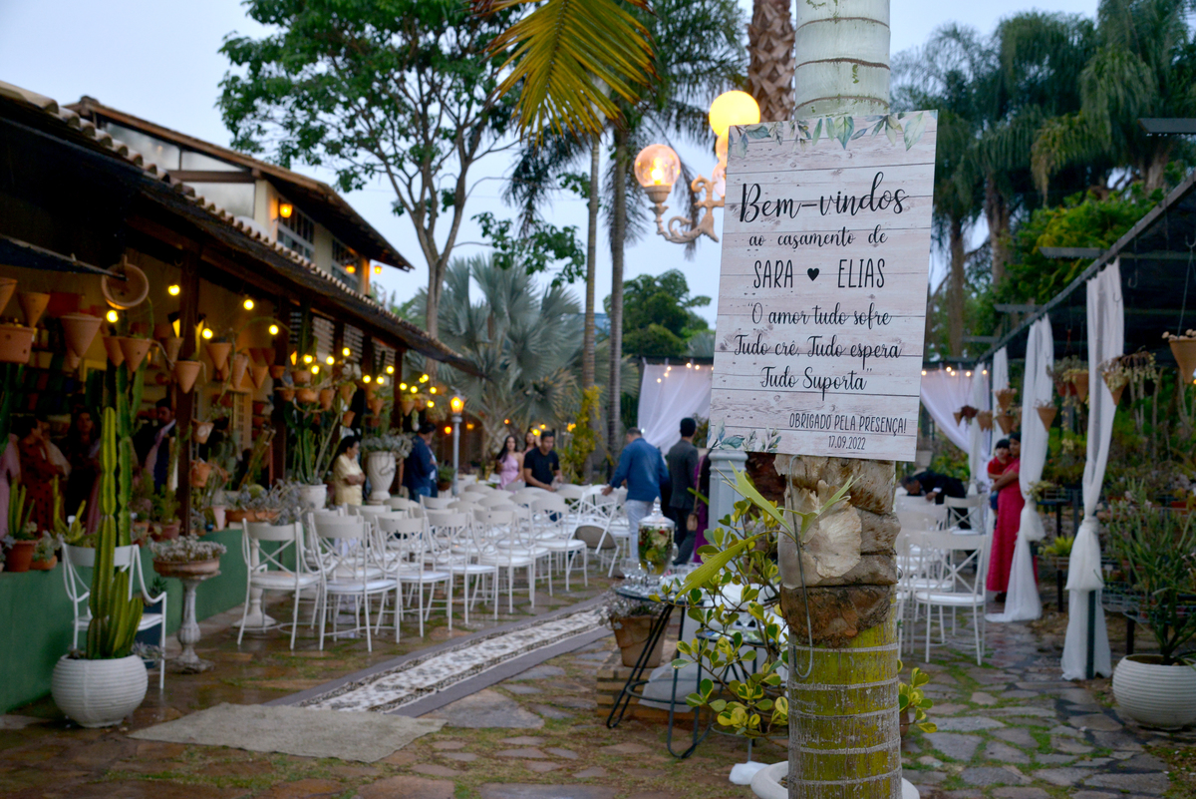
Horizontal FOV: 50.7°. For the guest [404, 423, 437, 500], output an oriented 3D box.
[{"bbox_3d":[-2.191,1.141,15.362,0.360,1.700,0.500,2,-3,-12],"label":"guest"}]

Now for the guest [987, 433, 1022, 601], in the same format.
[{"bbox_3d":[3.938,1.121,12.121,0.460,1.600,0.480,1,-2,-24],"label":"guest"}]

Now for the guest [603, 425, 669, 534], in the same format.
[{"bbox_3d":[0.398,1.144,13.763,0.580,1.680,0.520,3,-3,-25],"label":"guest"}]

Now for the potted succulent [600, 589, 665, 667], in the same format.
[{"bbox_3d":[0.206,1.256,6.950,0.370,0.420,0.370,1,-3,0],"label":"potted succulent"}]

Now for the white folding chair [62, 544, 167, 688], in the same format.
[{"bbox_3d":[-2.648,1.212,6.953,0.450,0.880,0.510,1,-2,-2],"label":"white folding chair"}]

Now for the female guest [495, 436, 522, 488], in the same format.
[{"bbox_3d":[-1.317,1.298,18.578,0.440,1.540,0.320,2,-2,-9],"label":"female guest"}]

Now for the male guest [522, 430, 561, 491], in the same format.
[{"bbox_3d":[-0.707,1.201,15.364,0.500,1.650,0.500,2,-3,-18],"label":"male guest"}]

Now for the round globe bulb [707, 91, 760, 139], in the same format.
[{"bbox_3d":[0.769,-1.589,7.100,0.290,0.290,0.290,1,-2,0],"label":"round globe bulb"}]

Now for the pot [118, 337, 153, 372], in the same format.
[{"bbox_3d":[-2.939,-0.284,8.000,0.220,0.220,0.220,1,-2,0],"label":"pot"}]

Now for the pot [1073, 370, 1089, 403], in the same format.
[{"bbox_3d":[3.456,-0.092,9.000,0.160,0.220,0.160,1,-2,0],"label":"pot"}]

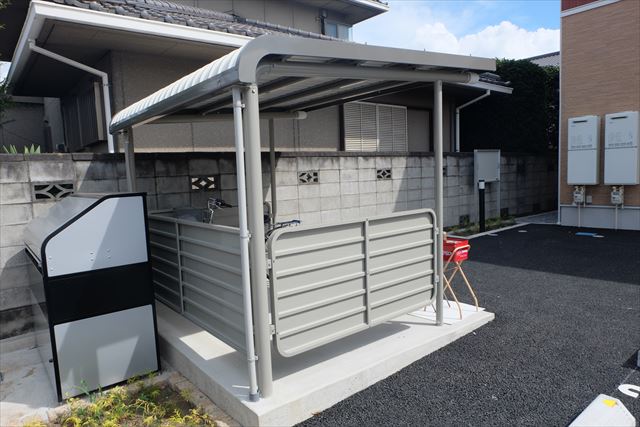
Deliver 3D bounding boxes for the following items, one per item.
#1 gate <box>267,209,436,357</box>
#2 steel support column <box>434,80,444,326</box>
[{"bbox_3d":[0.321,0.424,3.052,1.540,0.815,0.045,-7,7,-37],"label":"gate"},{"bbox_3d":[0.977,-0.062,3.513,0.063,2.008,0.063,-7,7,-37],"label":"steel support column"}]

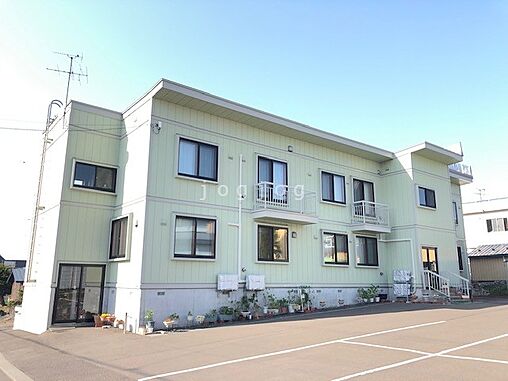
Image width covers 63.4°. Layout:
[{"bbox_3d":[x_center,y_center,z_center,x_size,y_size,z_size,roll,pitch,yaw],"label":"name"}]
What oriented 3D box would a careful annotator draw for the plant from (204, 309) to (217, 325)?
[{"bbox_3d":[-1.500,4.352,14.248,0.420,0.540,0.360,10,-15,-37],"label":"plant"}]

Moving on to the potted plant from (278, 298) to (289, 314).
[{"bbox_3d":[1.182,4.598,16.320,0.360,0.560,0.350,10,-15,-37],"label":"potted plant"}]

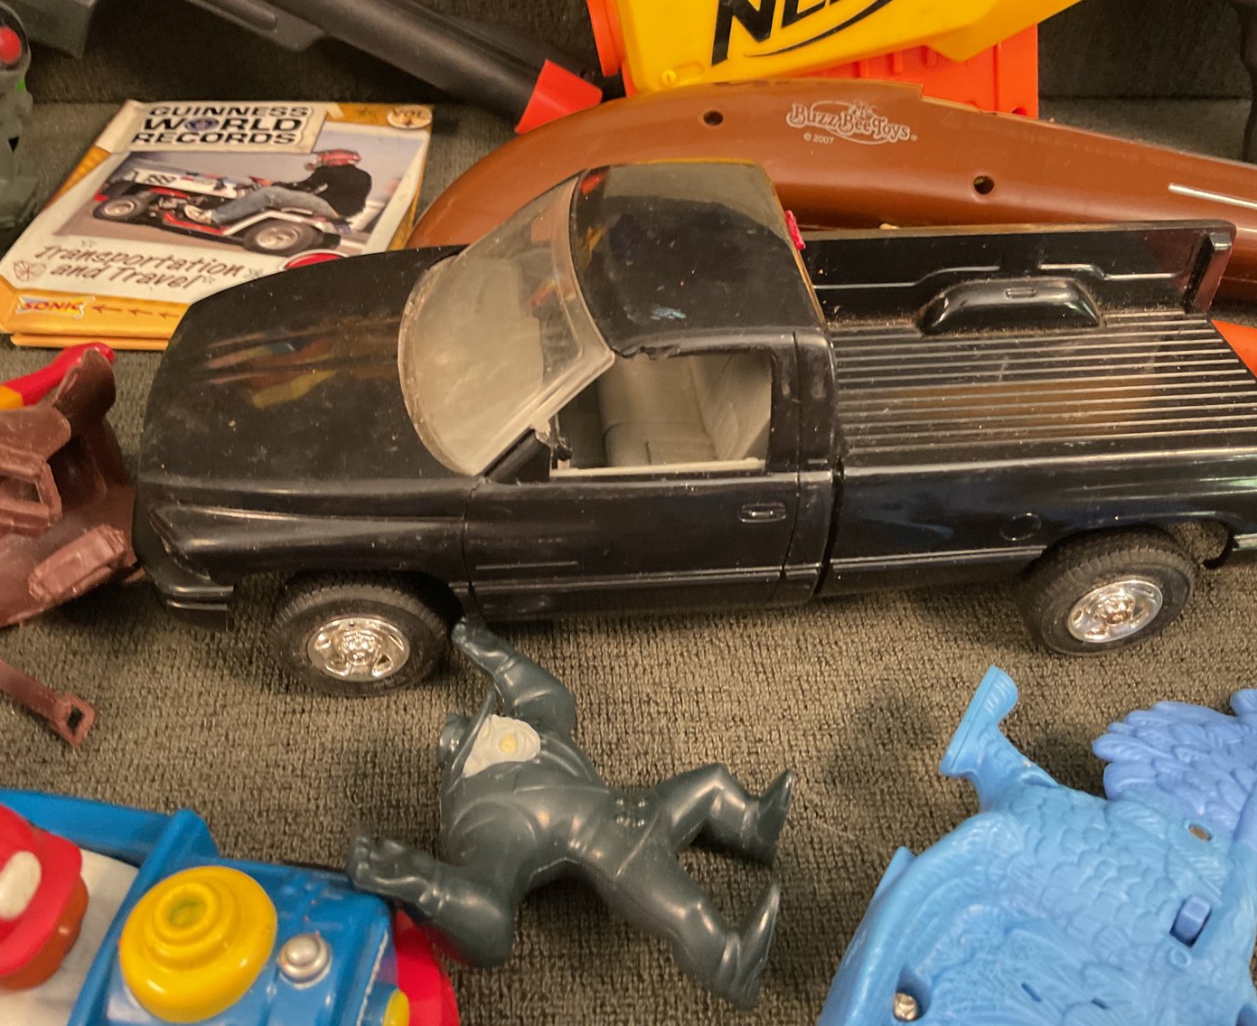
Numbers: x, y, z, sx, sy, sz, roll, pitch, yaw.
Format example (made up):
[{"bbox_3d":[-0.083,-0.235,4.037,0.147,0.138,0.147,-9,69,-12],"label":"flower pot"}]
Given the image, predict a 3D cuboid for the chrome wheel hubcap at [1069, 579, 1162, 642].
[{"bbox_3d":[0.093,0.019,0.218,0.018,0.018,0.004,-3,44,-3],"label":"chrome wheel hubcap"}]

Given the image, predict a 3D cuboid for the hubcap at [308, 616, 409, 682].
[{"bbox_3d":[-0.049,0.026,0.210,0.018,0.018,0.004,-3,44,-3],"label":"hubcap"}]

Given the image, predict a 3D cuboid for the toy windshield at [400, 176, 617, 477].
[{"bbox_3d":[-0.023,-0.036,0.204,0.039,0.008,0.069,-28,40,20],"label":"toy windshield"}]

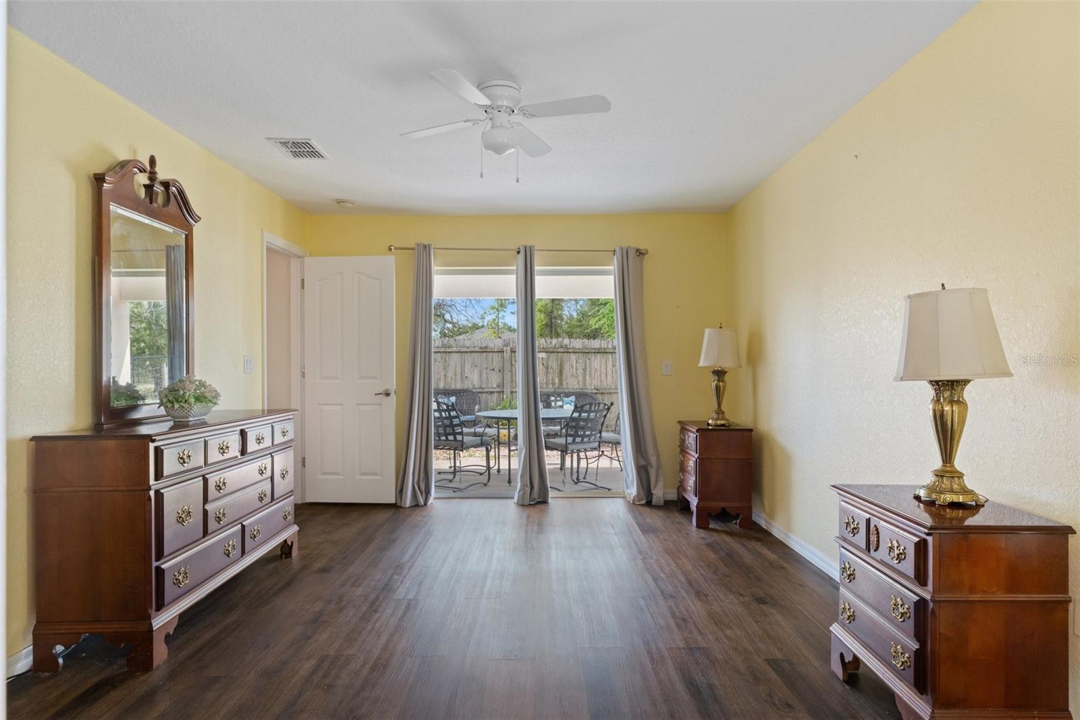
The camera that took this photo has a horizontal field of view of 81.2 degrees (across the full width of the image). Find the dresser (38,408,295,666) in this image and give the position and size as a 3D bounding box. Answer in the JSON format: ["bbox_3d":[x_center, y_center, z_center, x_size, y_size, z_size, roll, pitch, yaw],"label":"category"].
[{"bbox_3d":[-1.702,0.746,3.110,0.468,0.895,1.440,0,0,0],"label":"dresser"}]

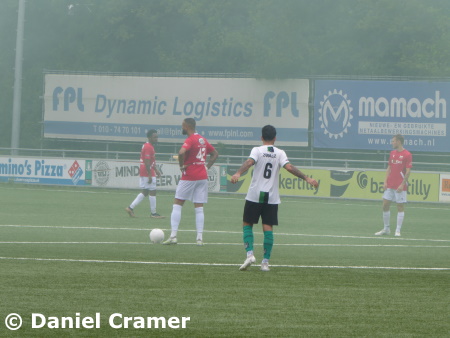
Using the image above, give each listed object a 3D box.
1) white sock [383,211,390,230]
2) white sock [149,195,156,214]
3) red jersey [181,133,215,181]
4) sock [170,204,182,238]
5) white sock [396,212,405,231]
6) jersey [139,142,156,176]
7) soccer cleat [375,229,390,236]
[{"bbox_3d":[2.858,0.911,73.900,0.130,0.340,0.120,1,0,0],"label":"white sock"},{"bbox_3d":[-1.432,0.718,83.200,0.140,0.370,0.125,-3,0,0],"label":"white sock"},{"bbox_3d":[-0.394,-0.173,62.600,0.560,0.720,0.340,1,1,-38],"label":"red jersey"},{"bbox_3d":[-0.717,0.780,62.500,0.150,0.500,0.140,5,0,0],"label":"sock"},{"bbox_3d":[3.050,0.920,72.700,0.110,0.345,0.120,8,-3,0],"label":"white sock"},{"bbox_3d":[-1.515,-0.183,82.400,0.330,0.680,0.500,2,0,-5],"label":"jersey"},{"bbox_3d":[2.786,1.124,73.900,0.285,0.115,0.105,2,1,-24],"label":"soccer cleat"}]

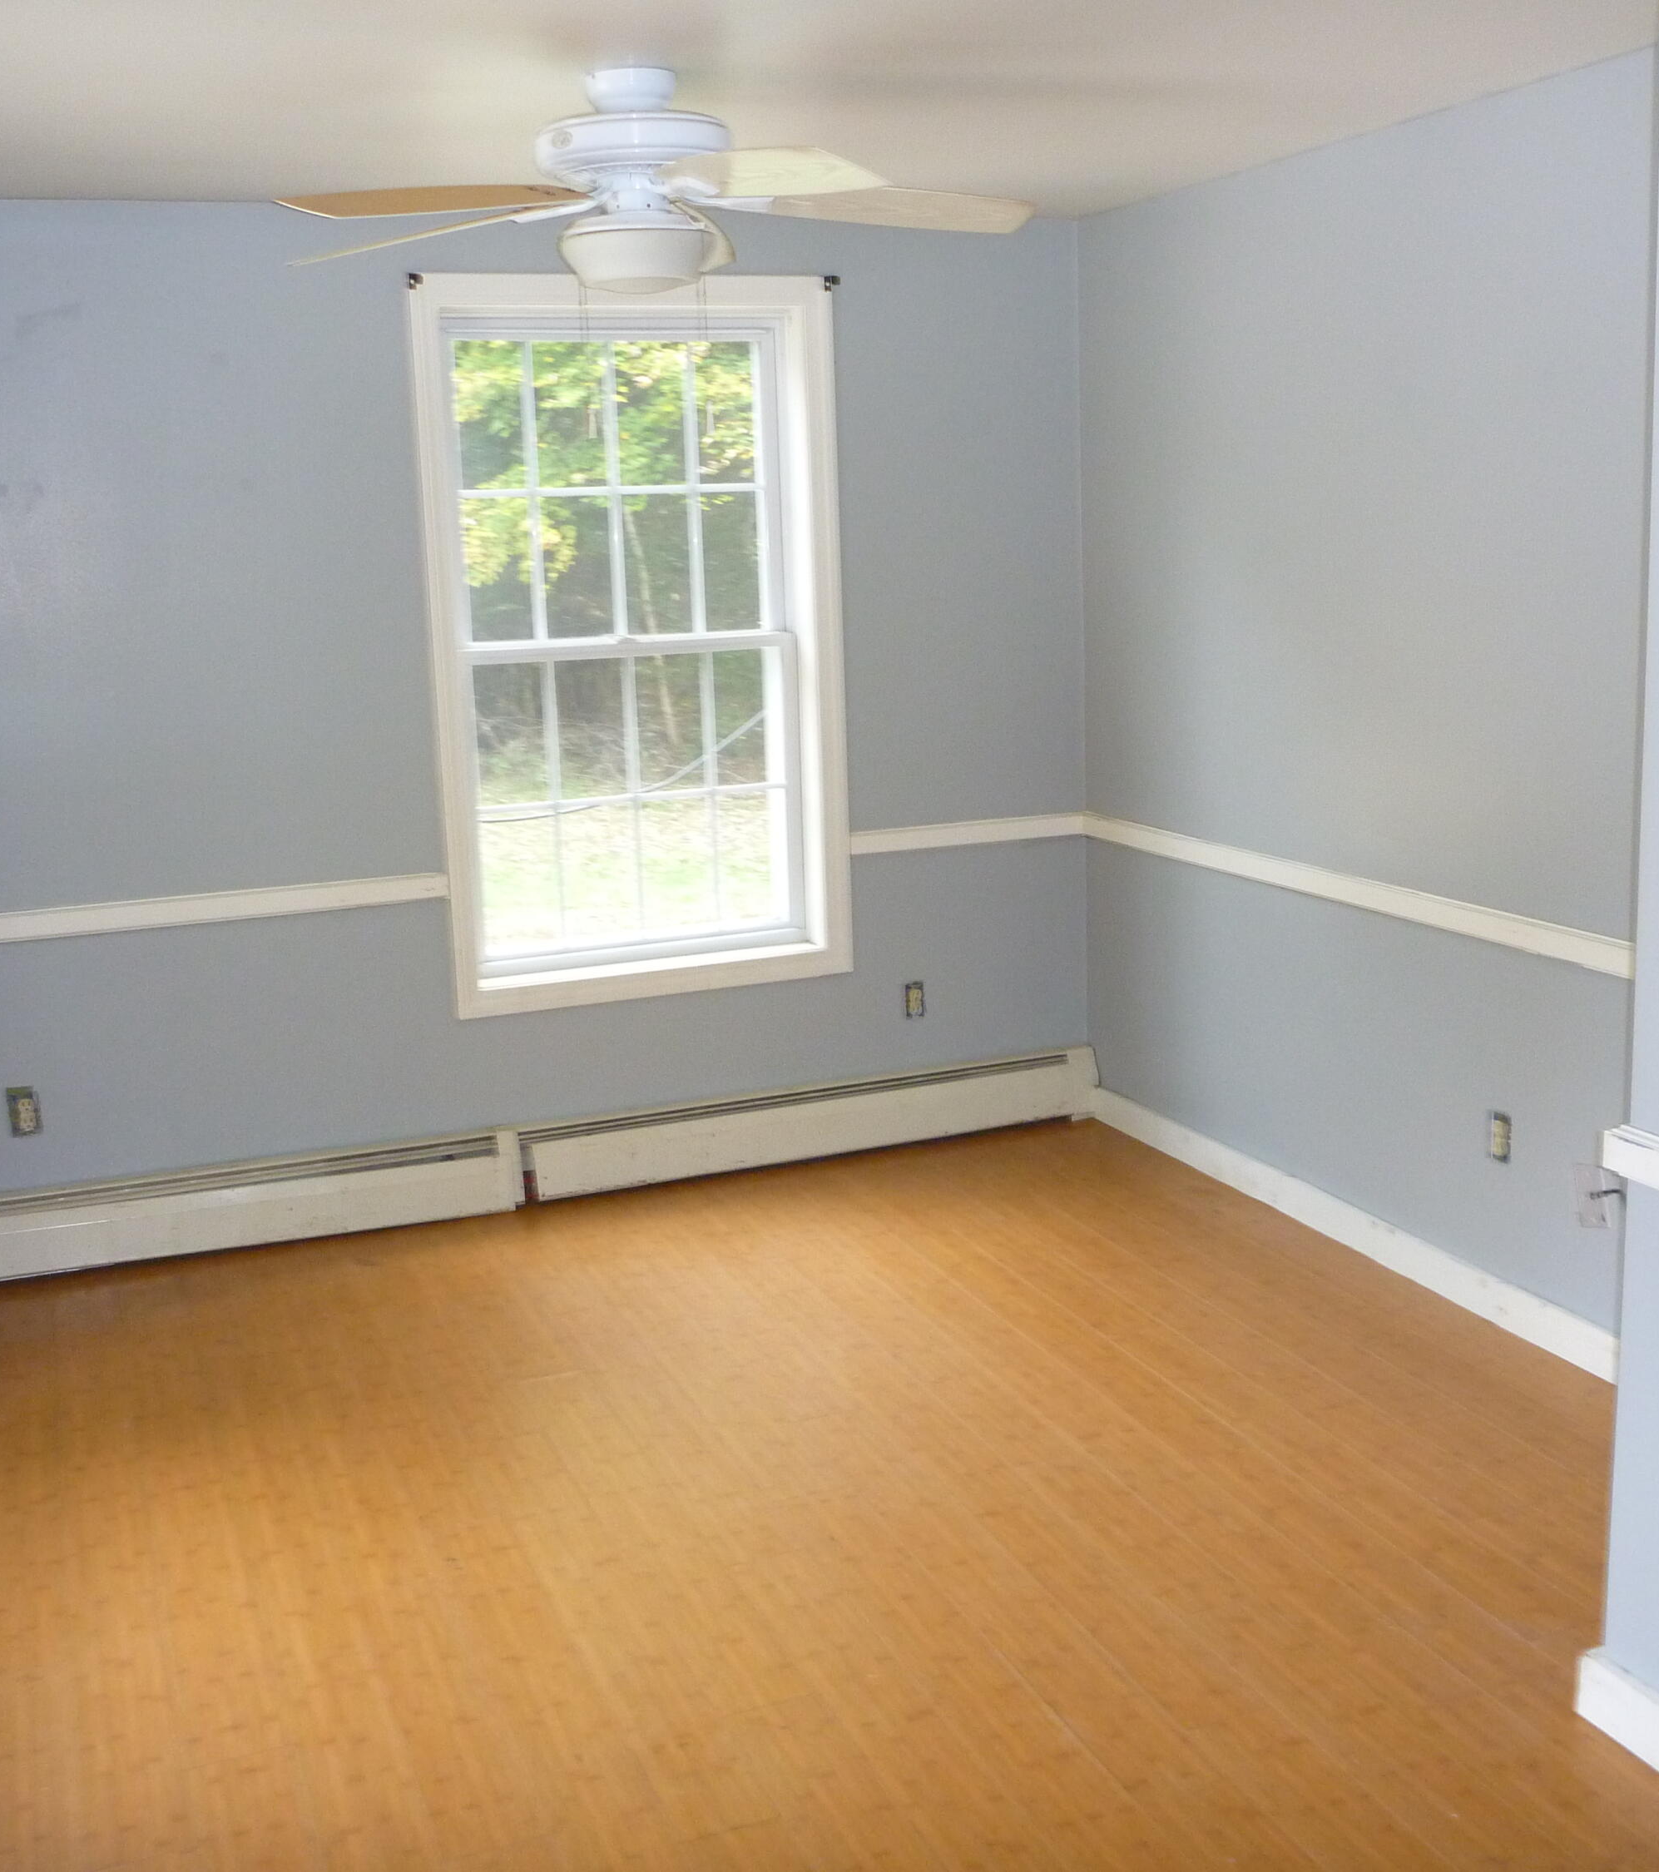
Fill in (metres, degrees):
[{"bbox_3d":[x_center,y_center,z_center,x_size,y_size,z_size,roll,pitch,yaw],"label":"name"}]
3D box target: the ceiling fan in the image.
[{"bbox_3d":[-0.312,-1.234,3.326,1.290,0.335,1.290,-6,12,-20],"label":"ceiling fan"}]

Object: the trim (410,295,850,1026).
[{"bbox_3d":[-0.448,-0.695,4.854,1.008,1.706,0.100,-6,12,-20],"label":"trim"}]

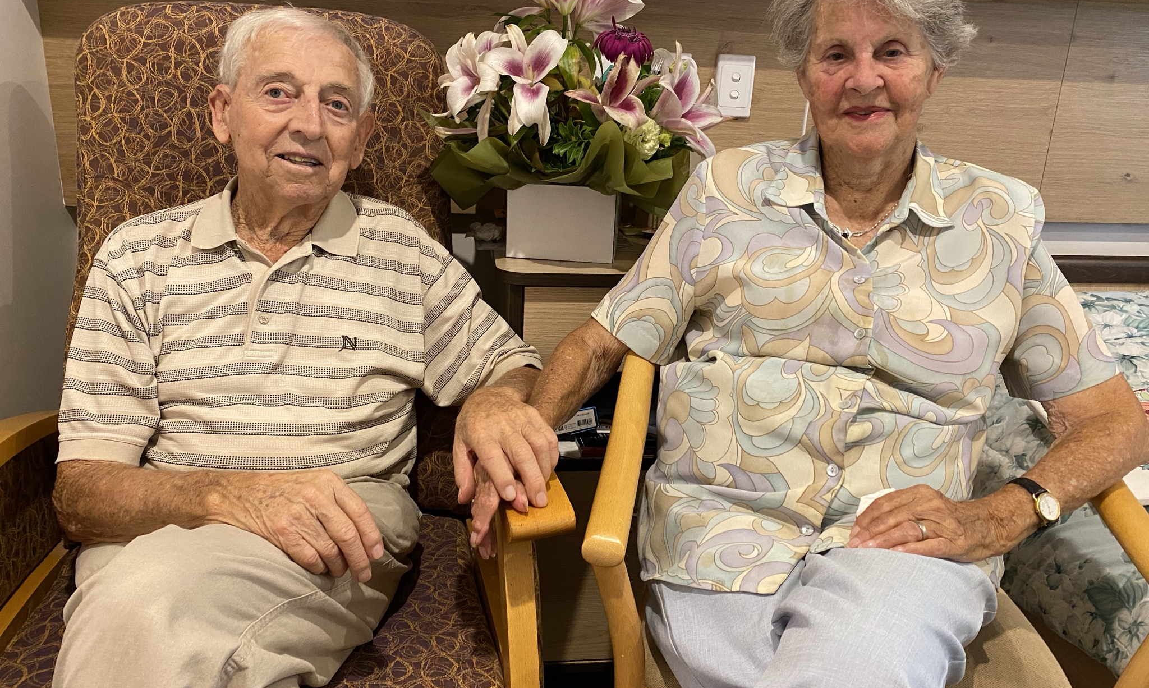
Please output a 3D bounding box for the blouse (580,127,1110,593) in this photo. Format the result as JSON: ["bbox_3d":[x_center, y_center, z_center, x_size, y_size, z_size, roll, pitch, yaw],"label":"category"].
[{"bbox_3d":[0.329,-0.003,1.070,0.580,0.510,0.350,5,13,13],"label":"blouse"}]

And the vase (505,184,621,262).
[{"bbox_3d":[-0.016,-0.215,1.450,0.172,0.122,0.160,4,17,4],"label":"vase"}]

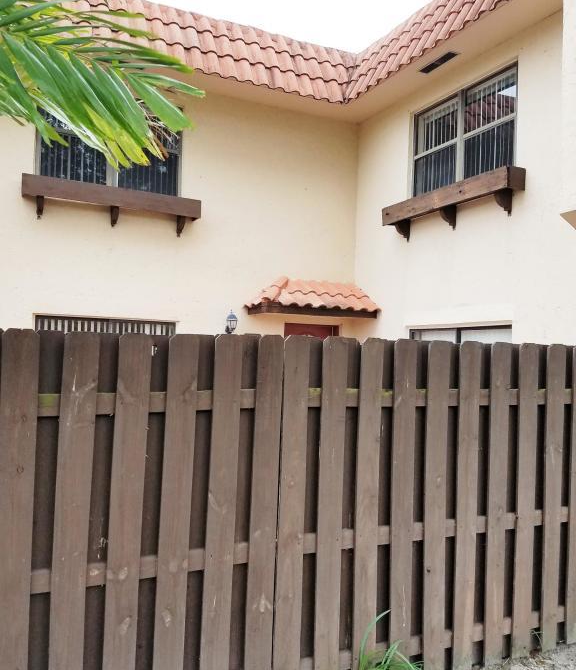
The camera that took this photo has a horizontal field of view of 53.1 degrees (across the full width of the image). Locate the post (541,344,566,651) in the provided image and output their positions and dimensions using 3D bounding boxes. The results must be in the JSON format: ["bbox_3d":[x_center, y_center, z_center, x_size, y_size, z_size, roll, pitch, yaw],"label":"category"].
[{"bbox_3d":[1.534,0.938,3.354,0.147,1.767,0.020,2,-1,-23],"label":"post"}]

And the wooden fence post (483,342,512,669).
[{"bbox_3d":[1.156,0.929,3.193,0.139,1.774,0.020,2,-1,-23],"label":"wooden fence post"}]

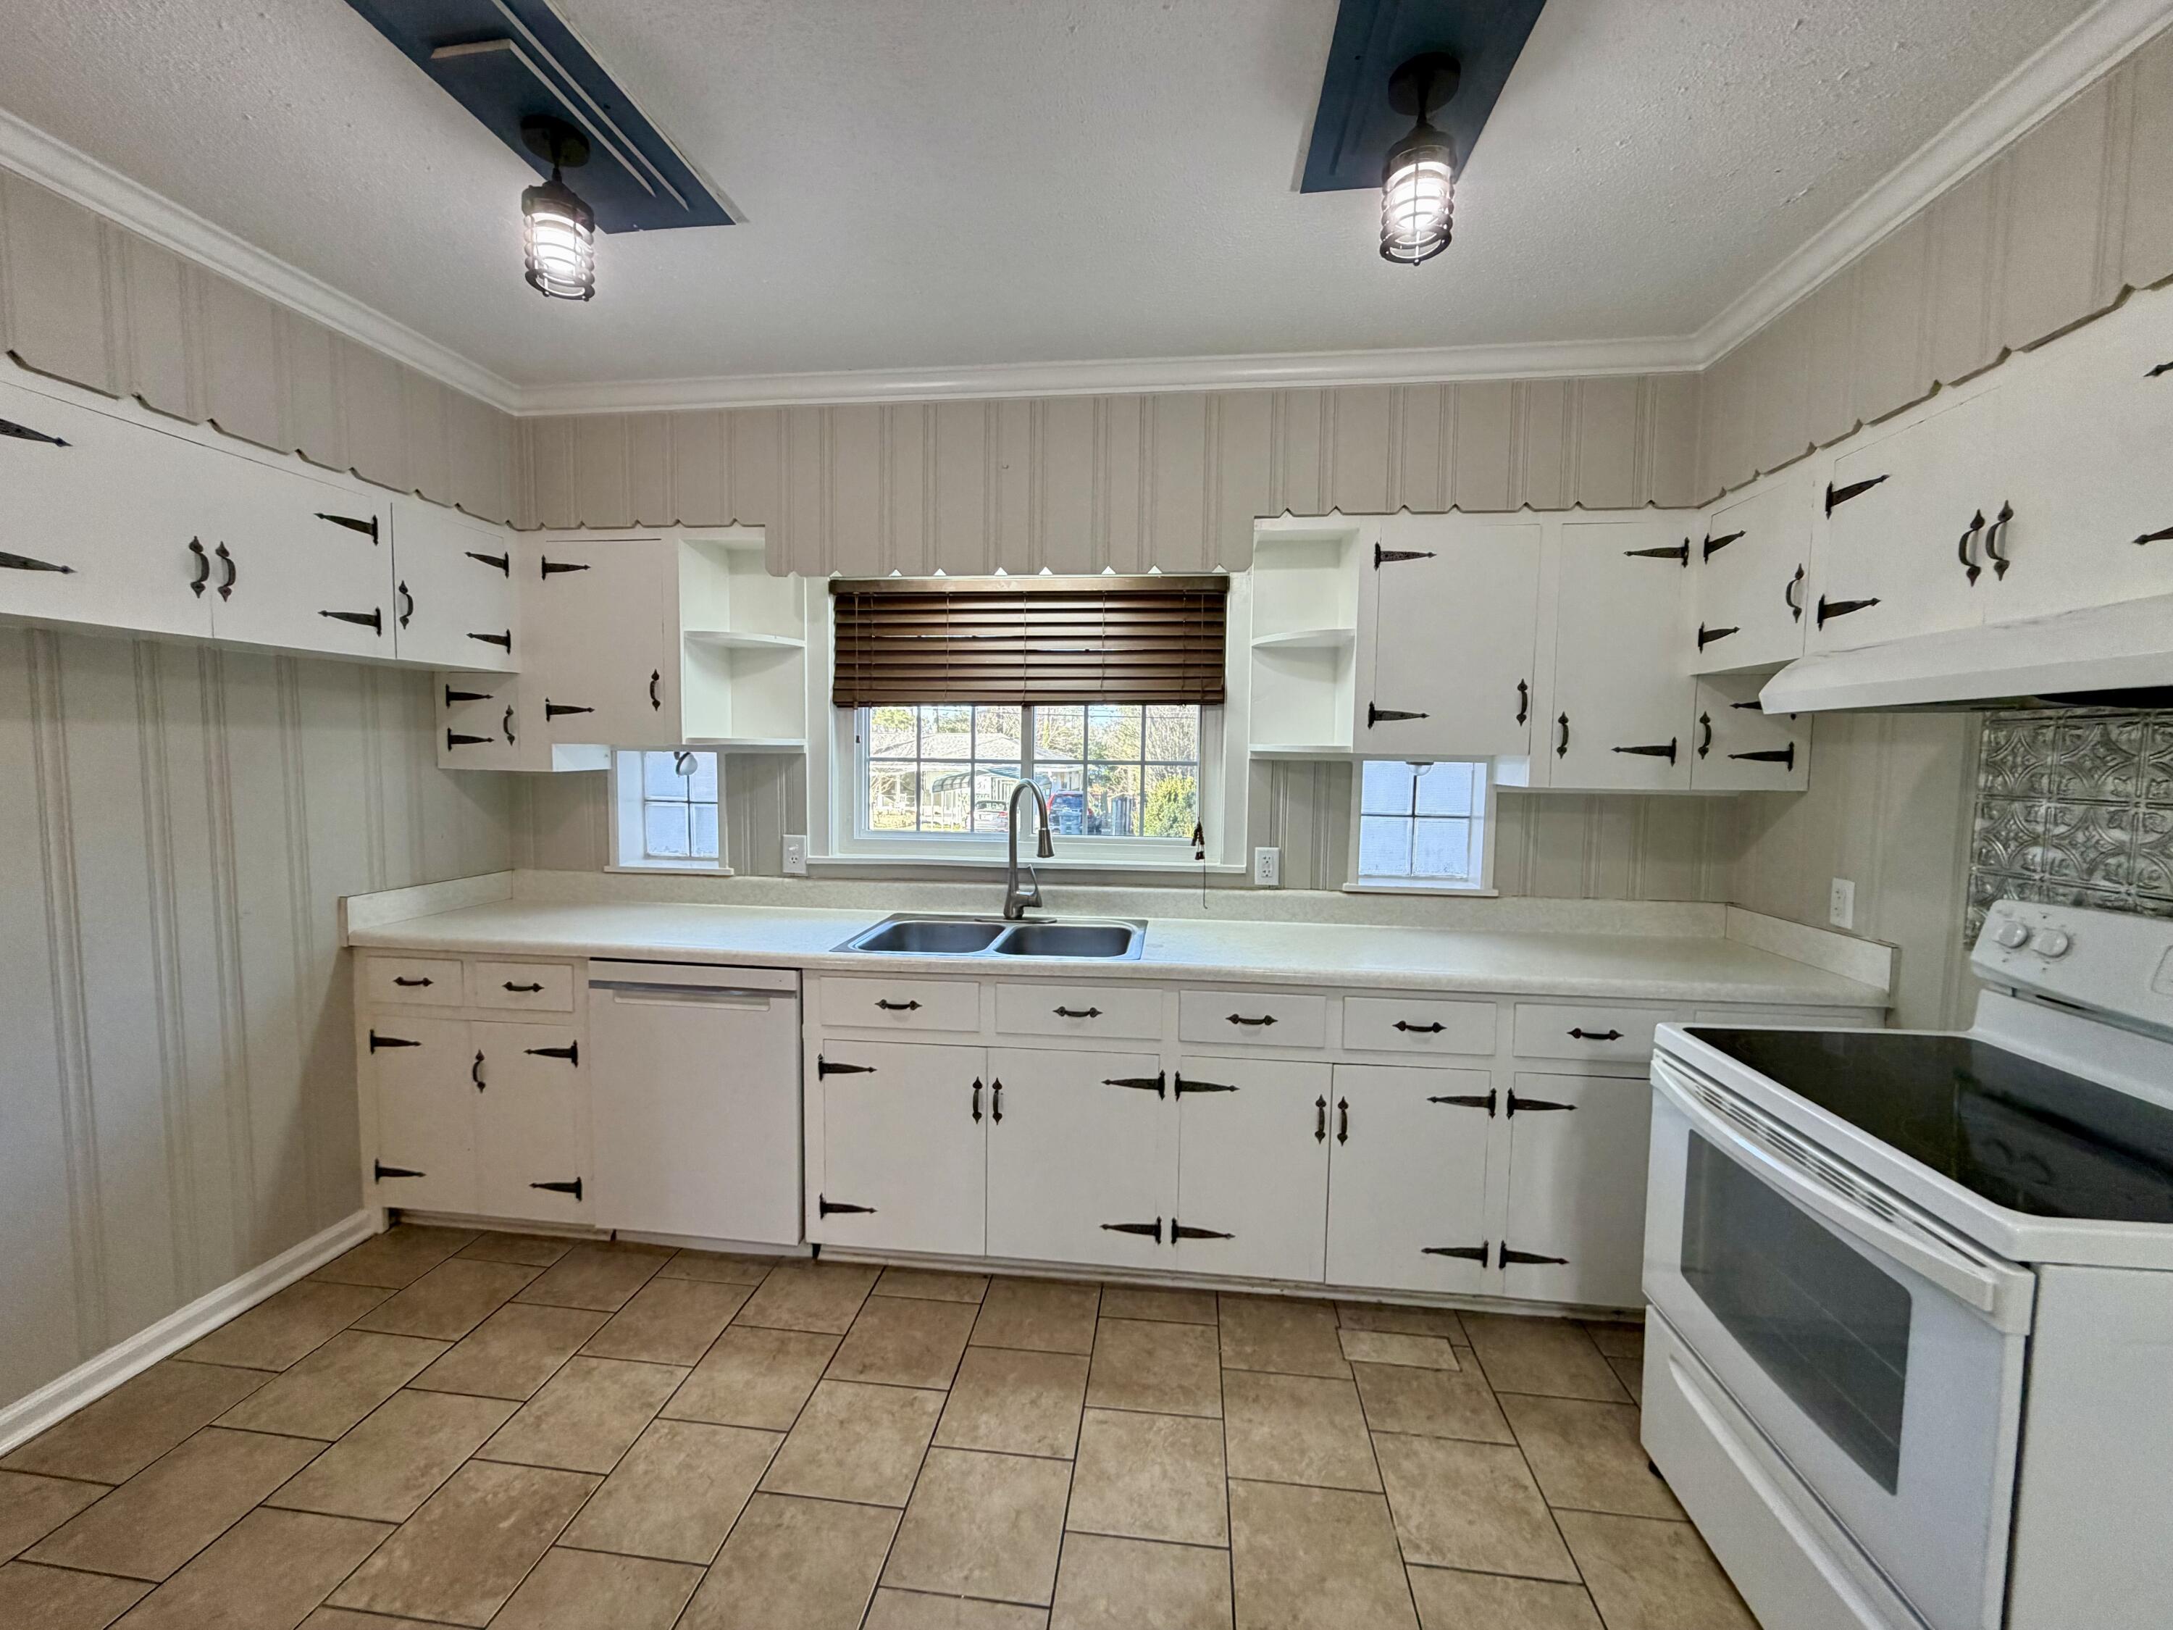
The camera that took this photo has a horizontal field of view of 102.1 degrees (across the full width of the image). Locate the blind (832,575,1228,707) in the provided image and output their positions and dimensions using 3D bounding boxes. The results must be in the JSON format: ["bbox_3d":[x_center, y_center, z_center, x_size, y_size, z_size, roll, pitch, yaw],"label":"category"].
[{"bbox_3d":[-0.199,-0.554,2.848,1.290,0.410,0.065,1,5,6],"label":"blind"}]

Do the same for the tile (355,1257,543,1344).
[{"bbox_3d":[-1.655,1.269,2.304,0.302,0.010,0.302,1,5,7],"label":"tile"}]

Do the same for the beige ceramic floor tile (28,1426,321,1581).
[{"bbox_3d":[-1.736,1.323,1.698,0.303,0.011,0.306,1,5,7],"label":"beige ceramic floor tile"}]

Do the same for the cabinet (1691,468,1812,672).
[{"bbox_3d":[1.676,-0.549,2.017,0.303,0.418,0.410,1,5,7],"label":"cabinet"}]

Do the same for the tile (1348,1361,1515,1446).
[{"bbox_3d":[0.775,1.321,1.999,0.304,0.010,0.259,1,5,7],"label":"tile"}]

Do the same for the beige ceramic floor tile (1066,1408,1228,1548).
[{"bbox_3d":[0.130,1.334,1.780,0.304,0.010,0.305,1,5,7],"label":"beige ceramic floor tile"}]

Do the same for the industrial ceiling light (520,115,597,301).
[{"bbox_3d":[-0.990,-1.133,1.651,0.118,0.265,0.118,1,5,7],"label":"industrial ceiling light"}]

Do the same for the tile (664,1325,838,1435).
[{"bbox_3d":[-0.765,1.305,2.045,0.303,0.011,0.306,1,5,7],"label":"tile"}]

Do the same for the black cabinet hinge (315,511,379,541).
[{"bbox_3d":[-1.830,-0.723,2.180,0.010,0.076,0.163,1,5,7],"label":"black cabinet hinge"}]

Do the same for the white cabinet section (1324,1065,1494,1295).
[{"bbox_3d":[0.825,0.887,2.445,0.395,0.562,0.530,1,4,6],"label":"white cabinet section"}]

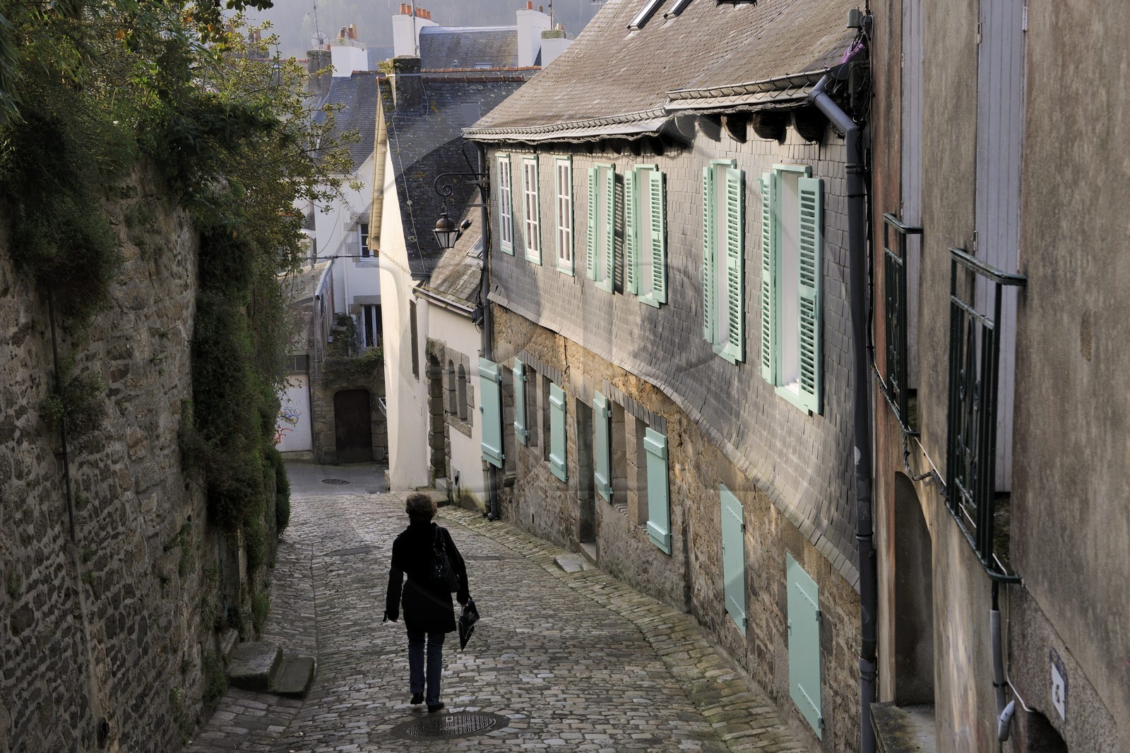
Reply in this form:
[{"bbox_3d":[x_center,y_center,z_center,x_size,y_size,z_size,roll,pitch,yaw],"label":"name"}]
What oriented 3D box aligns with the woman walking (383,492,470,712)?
[{"bbox_3d":[-1.014,1.644,11.970,0.600,1.640,0.420,-2,10,-3],"label":"woman walking"}]

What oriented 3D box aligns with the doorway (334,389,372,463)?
[{"bbox_3d":[-5.097,1.169,39.300,0.880,1.820,0.200,-1,10,2],"label":"doorway"}]

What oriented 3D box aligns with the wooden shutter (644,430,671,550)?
[{"bbox_3d":[1.000,1.237,17.600,0.080,1.240,0.630,-4,10,-14],"label":"wooden shutter"}]

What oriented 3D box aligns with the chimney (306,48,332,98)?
[{"bbox_3d":[-7.188,-8.887,47.704,0.680,1.460,0.600,-2,8,0],"label":"chimney"}]

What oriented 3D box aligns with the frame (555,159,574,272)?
[{"bbox_3d":[-0.010,-2.300,23.304,0.080,1.680,1.120,-3,8,-10],"label":"frame"}]

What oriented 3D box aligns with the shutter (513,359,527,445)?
[{"bbox_3d":[-0.767,0.421,27.811,0.070,1.410,0.730,-3,8,-11],"label":"shutter"}]

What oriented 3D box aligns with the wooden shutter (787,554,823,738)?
[{"bbox_3d":[1.629,1.820,11.107,0.040,1.030,0.870,-3,8,-5],"label":"wooden shutter"}]

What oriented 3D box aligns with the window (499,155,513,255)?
[{"bbox_3d":[-0.942,-2.699,25.600,0.100,1.530,0.770,-4,10,-13],"label":"window"}]

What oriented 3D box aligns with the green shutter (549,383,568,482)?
[{"bbox_3d":[-0.089,0.749,22.000,0.070,1.210,0.660,-4,10,-14],"label":"green shutter"}]

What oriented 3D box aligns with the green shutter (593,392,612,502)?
[{"bbox_3d":[0.479,0.894,20.917,0.070,1.330,0.730,-3,8,-10],"label":"green shutter"}]

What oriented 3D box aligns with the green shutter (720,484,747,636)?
[{"bbox_3d":[1.366,1.474,13.228,0.040,1.050,0.880,-3,8,-5],"label":"green shutter"}]

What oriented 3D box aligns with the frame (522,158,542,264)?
[{"bbox_3d":[-0.487,-2.416,23.700,0.100,1.530,0.800,-4,10,-13],"label":"frame"}]

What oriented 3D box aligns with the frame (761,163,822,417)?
[{"bbox_3d":[1.560,-0.632,11.350,0.160,1.650,1.520,-3,10,-6],"label":"frame"}]

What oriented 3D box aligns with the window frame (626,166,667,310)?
[{"bbox_3d":[0.902,-1.572,18.058,0.130,1.560,1.550,-3,8,-10],"label":"window frame"}]

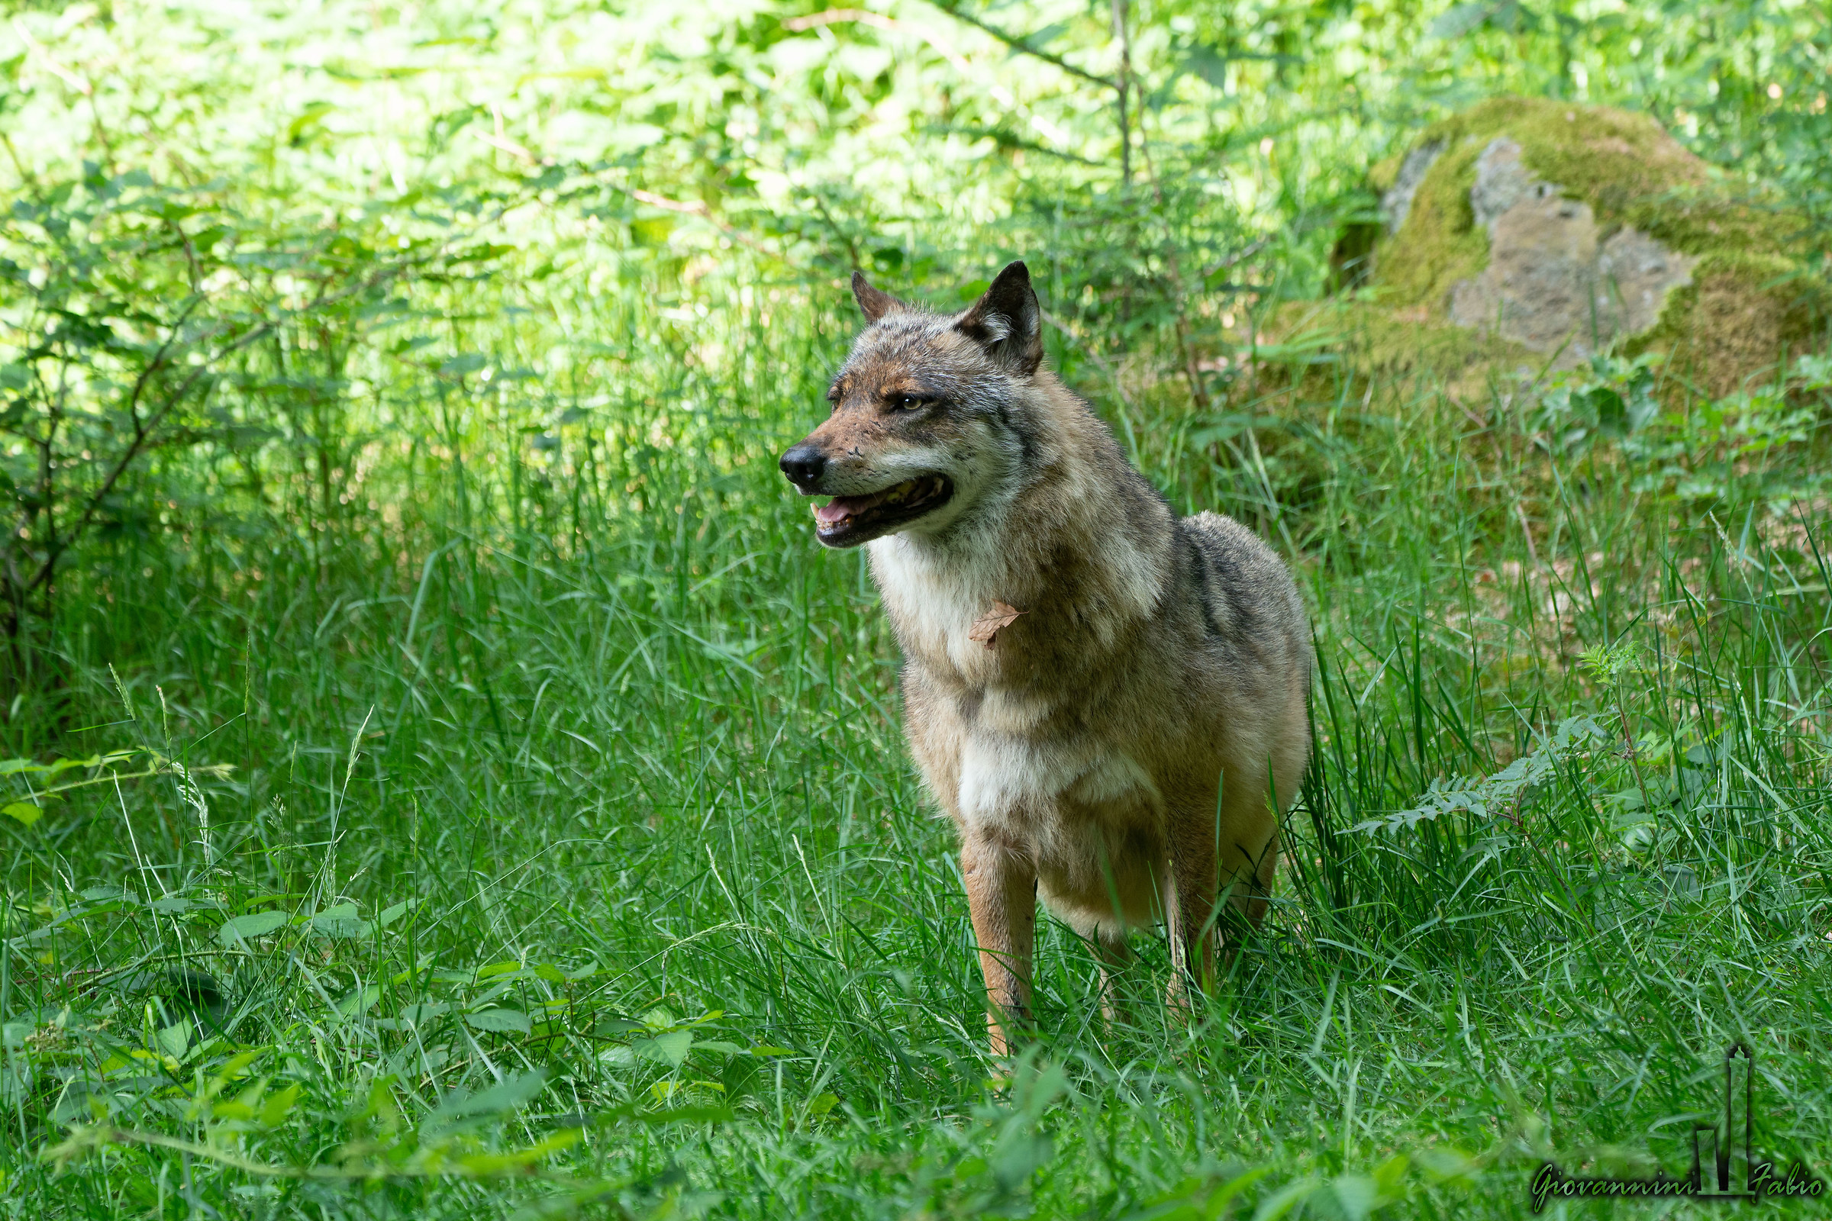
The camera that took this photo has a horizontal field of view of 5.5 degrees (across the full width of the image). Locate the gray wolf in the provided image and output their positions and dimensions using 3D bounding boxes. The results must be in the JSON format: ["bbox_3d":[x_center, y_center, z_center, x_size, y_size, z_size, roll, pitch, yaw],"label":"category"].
[{"bbox_3d":[0.182,0.047,21.600,0.410,0.930,1.100,1,5,16],"label":"gray wolf"}]

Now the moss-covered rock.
[{"bbox_3d":[0.881,-0.472,26.200,0.760,0.450,0.600,0,5,0],"label":"moss-covered rock"}]

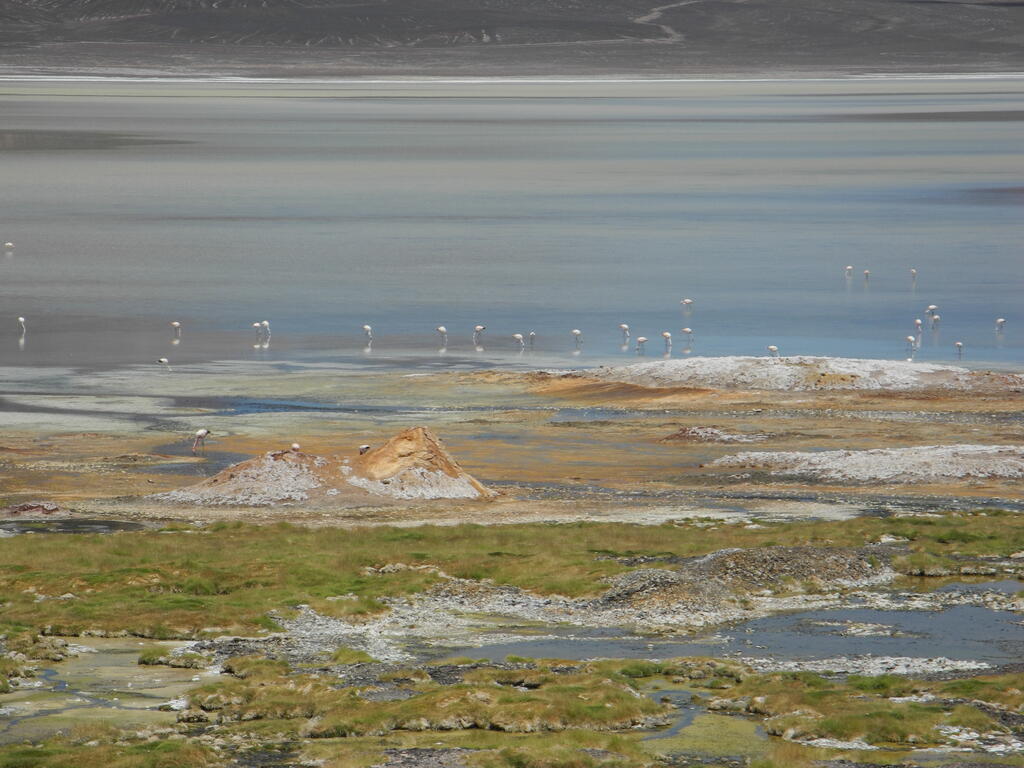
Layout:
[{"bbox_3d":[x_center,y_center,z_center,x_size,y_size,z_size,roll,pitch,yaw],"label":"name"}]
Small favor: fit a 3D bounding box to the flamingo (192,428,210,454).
[{"bbox_3d":[-10.759,2.003,205.000,0.630,0.900,0.270,-1,3,-11],"label":"flamingo"}]

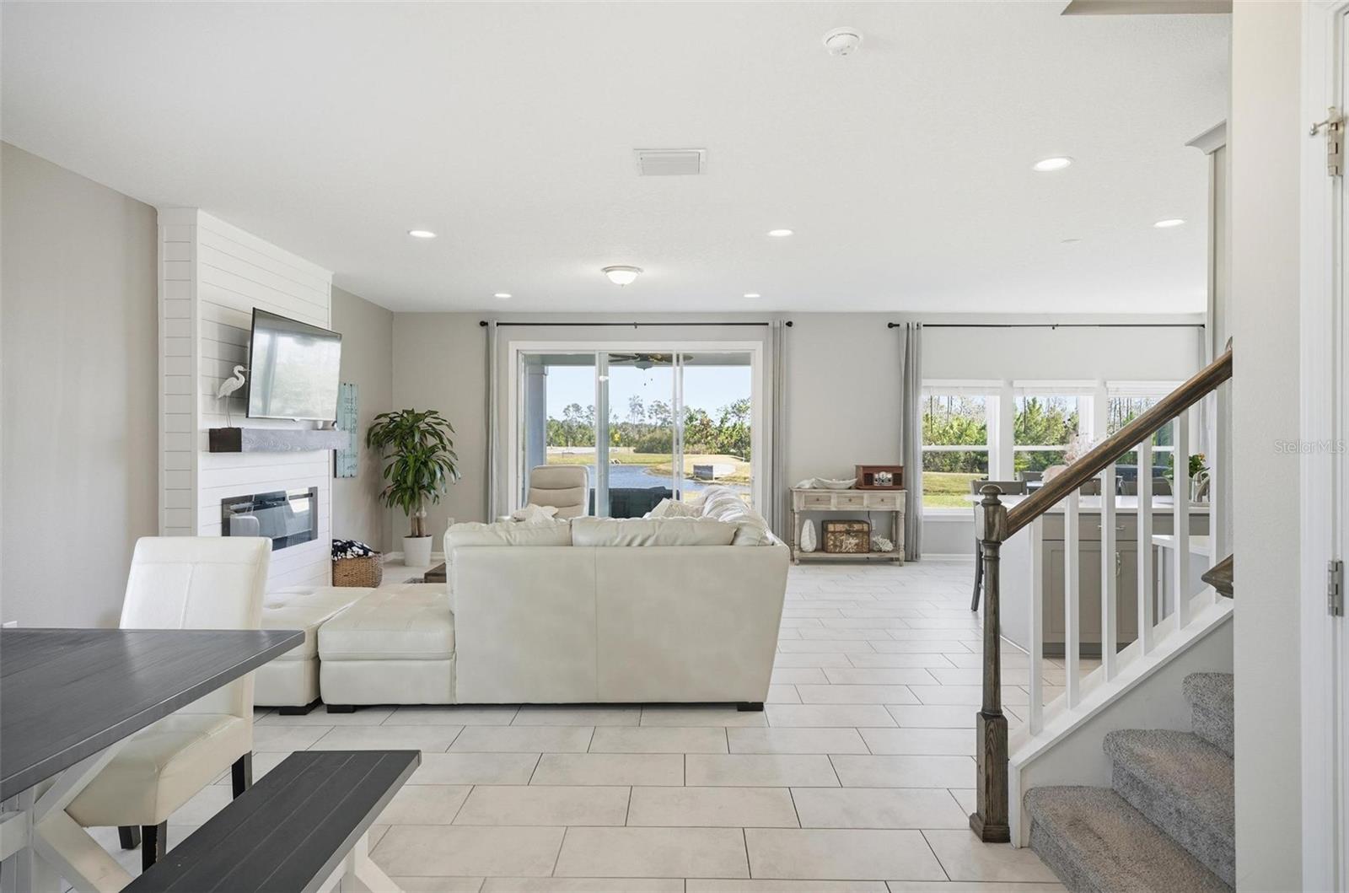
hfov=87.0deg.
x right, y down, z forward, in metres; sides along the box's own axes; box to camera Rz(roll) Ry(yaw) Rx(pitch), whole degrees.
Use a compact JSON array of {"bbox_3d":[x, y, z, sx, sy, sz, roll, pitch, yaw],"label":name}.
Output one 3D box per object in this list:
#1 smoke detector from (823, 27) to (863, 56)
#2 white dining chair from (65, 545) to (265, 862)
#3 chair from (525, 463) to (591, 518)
[{"bbox_3d":[0.612,-1.453,2.585,0.144,0.047,0.144,0,1,0],"label":"smoke detector"},{"bbox_3d":[-1.651,0.827,2.262,0.452,1.020,0.580,0,1,0],"label":"white dining chair"},{"bbox_3d":[-1.153,0.751,6.926,0.780,1.080,0.850,0,1,12],"label":"chair"}]

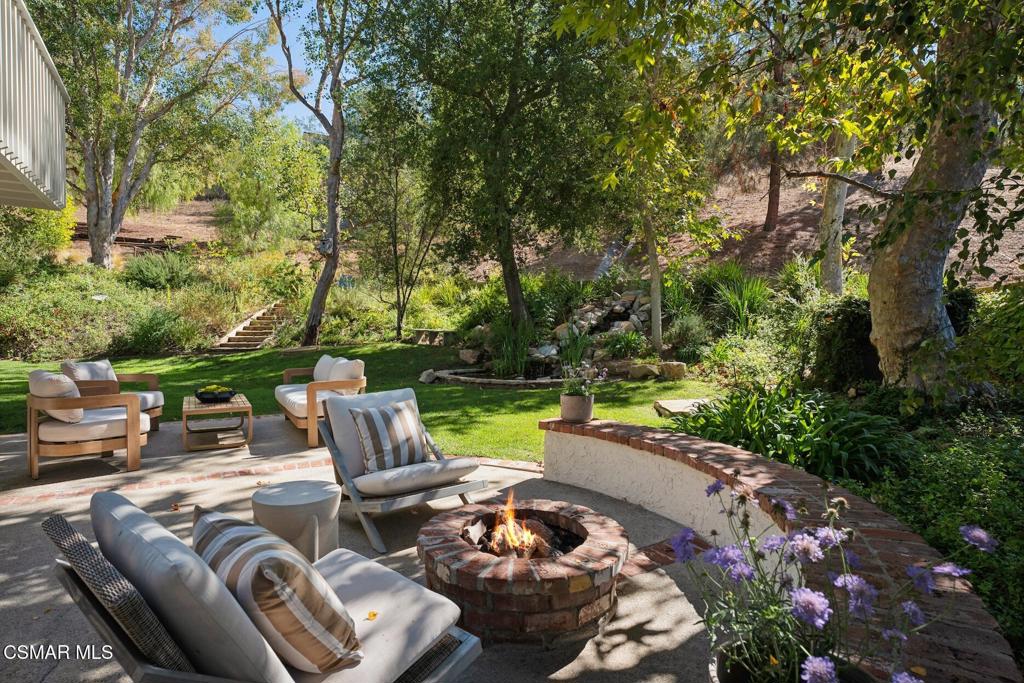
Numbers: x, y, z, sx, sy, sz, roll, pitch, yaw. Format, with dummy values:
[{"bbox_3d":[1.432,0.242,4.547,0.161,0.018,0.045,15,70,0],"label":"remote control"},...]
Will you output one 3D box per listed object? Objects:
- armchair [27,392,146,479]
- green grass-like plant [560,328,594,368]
[{"bbox_3d":[-3.754,0.781,4.513,0.800,0.690,0.830,1,1,44],"label":"armchair"},{"bbox_3d":[1.461,0.170,11.600,0.730,1.000,0.650,0,1,0],"label":"green grass-like plant"}]

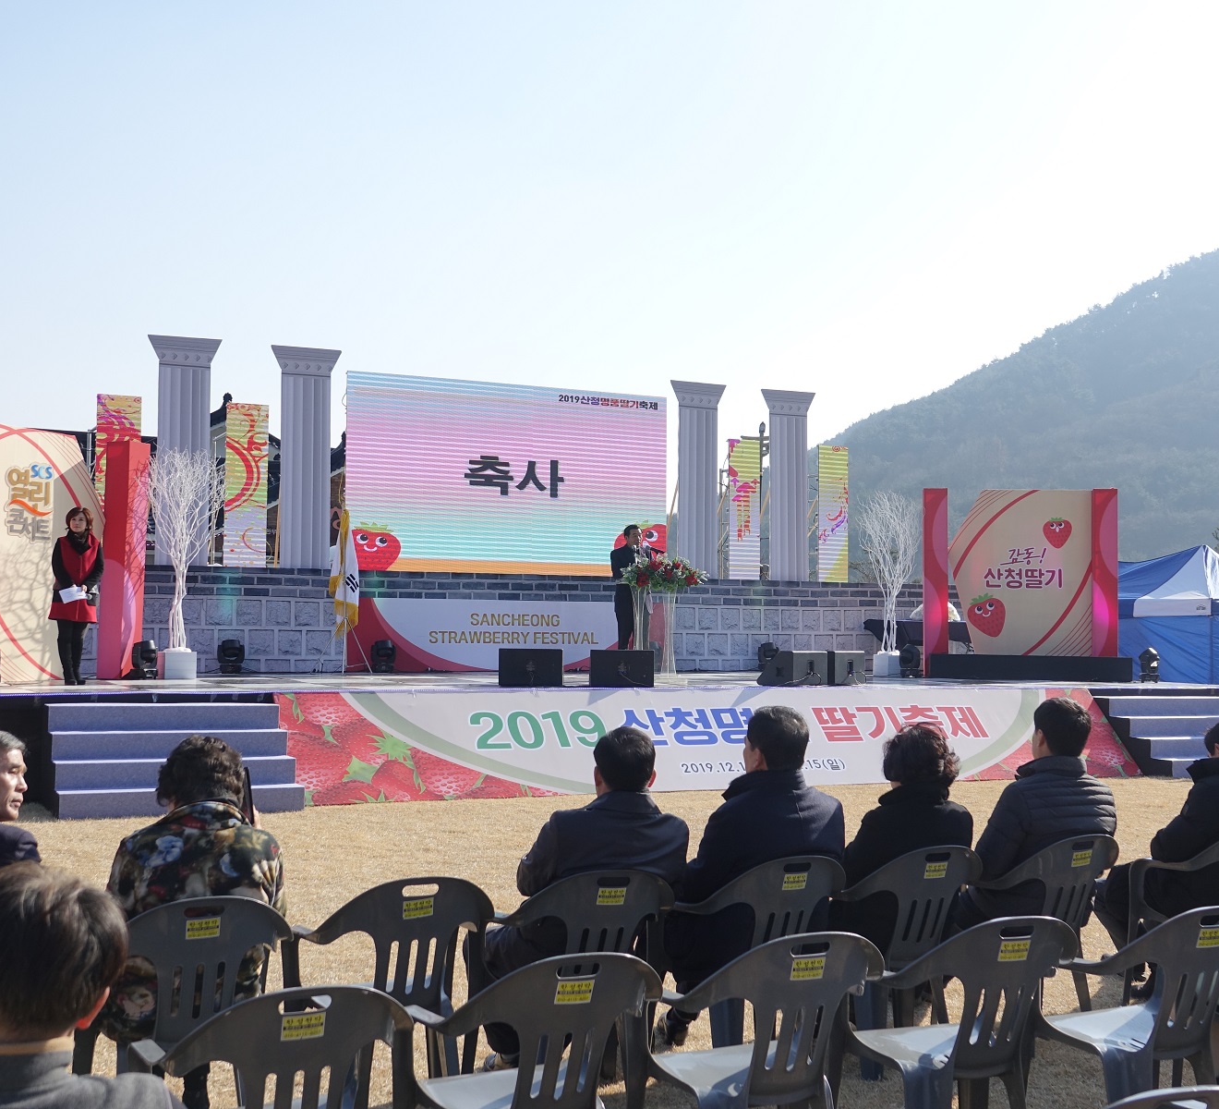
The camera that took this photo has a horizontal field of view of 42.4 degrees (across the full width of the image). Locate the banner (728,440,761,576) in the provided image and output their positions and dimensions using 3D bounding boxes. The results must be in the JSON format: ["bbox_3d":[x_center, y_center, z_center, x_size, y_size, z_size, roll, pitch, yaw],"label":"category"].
[{"bbox_3d":[1.933,-0.634,22.400,0.510,2.000,0.100,2,-4,-27],"label":"banner"}]

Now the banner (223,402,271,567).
[{"bbox_3d":[-4.549,-0.887,19.673,0.520,2.030,0.100,2,-3,-23],"label":"banner"}]

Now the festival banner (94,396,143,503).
[{"bbox_3d":[-5.777,-0.860,18.400,0.490,1.980,0.120,2,-3,-24],"label":"festival banner"}]

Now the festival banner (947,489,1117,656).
[{"bbox_3d":[5.289,0.325,19.612,2.120,2.300,0.300,0,-3,-4],"label":"festival banner"}]

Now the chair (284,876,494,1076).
[{"bbox_3d":[-0.593,1.277,4.499,0.565,0.760,0.540,1,-3,-21],"label":"chair"}]

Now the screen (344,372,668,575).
[{"bbox_3d":[-1.251,-0.993,20.850,4.600,2.500,0.150,2,-4,-27],"label":"screen"}]

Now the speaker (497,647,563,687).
[{"bbox_3d":[-0.759,1.099,15.334,0.600,0.360,0.480,1,-3,-2],"label":"speaker"}]

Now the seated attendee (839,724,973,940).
[{"bbox_3d":[0.943,1.182,5.614,0.520,1.157,0.740,2,-3,-22],"label":"seated attendee"}]

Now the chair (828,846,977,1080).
[{"bbox_3d":[1.030,1.405,5.650,0.560,0.776,0.550,2,-3,-24],"label":"chair"}]

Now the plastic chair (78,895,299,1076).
[{"bbox_3d":[-1.259,1.345,4.540,0.570,0.780,0.570,2,-4,-27],"label":"plastic chair"}]

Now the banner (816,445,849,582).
[{"bbox_3d":[3.225,-0.576,22.600,0.500,1.970,0.120,2,-3,-24],"label":"banner"}]

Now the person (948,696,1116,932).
[{"bbox_3d":[1.471,1.159,5.938,0.560,1.246,0.800,2,-3,-30],"label":"person"}]

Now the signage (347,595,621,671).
[{"bbox_3d":[-1.339,1.067,20.626,4.400,0.970,0.080,2,-3,-23],"label":"signage"}]

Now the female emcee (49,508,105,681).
[{"bbox_3d":[-4.922,0.372,14.500,0.500,1.660,0.340,2,-4,-21],"label":"female emcee"}]

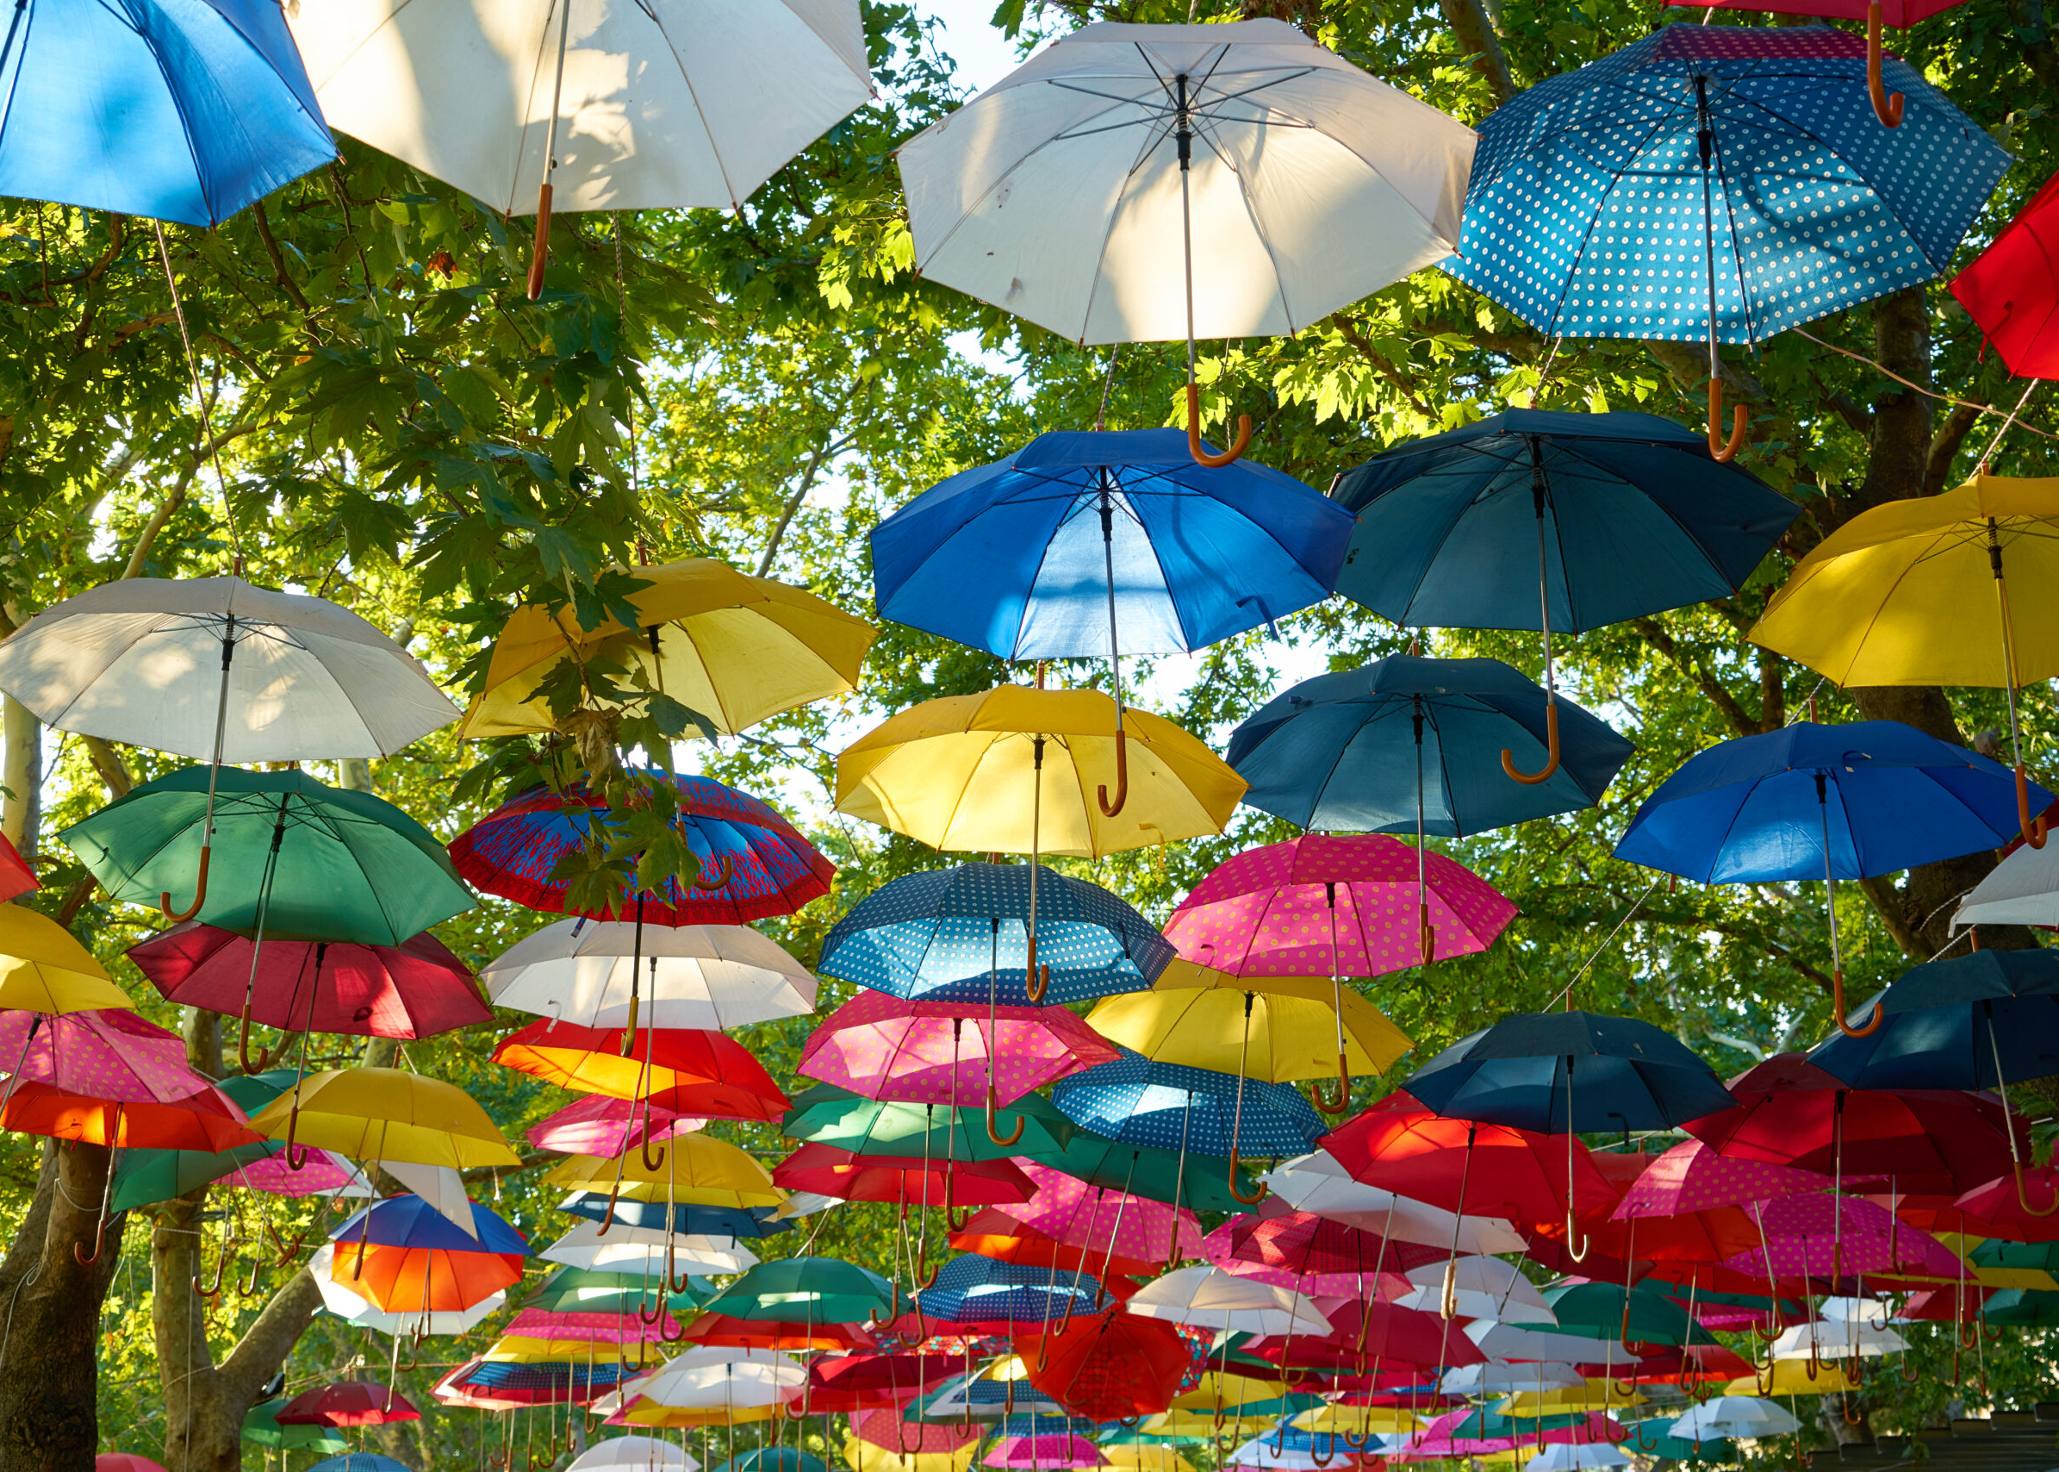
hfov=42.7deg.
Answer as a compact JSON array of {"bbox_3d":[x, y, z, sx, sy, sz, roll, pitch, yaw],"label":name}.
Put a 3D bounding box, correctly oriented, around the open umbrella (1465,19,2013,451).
[{"bbox_3d":[1.197,-0.843,4.634,1.030,0.811,1.030,-3,-21,15],"label":"open umbrella"}]

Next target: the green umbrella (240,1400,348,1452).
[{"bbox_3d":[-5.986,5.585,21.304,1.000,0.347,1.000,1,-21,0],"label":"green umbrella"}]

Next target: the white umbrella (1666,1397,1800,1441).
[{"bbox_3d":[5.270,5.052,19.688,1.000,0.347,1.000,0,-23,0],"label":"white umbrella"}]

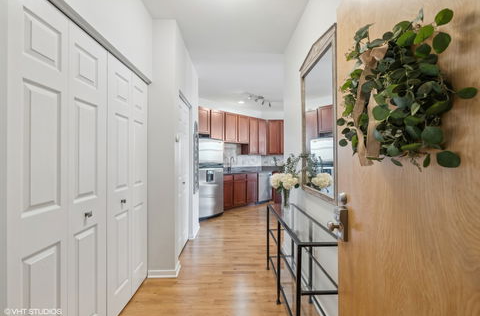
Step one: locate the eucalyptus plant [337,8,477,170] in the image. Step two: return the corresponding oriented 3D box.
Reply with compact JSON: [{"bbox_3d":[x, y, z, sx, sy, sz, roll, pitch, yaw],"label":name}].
[{"bbox_3d":[0.487,-0.210,0.690,0.190,0.480,0.450,0,0,-13],"label":"eucalyptus plant"}]

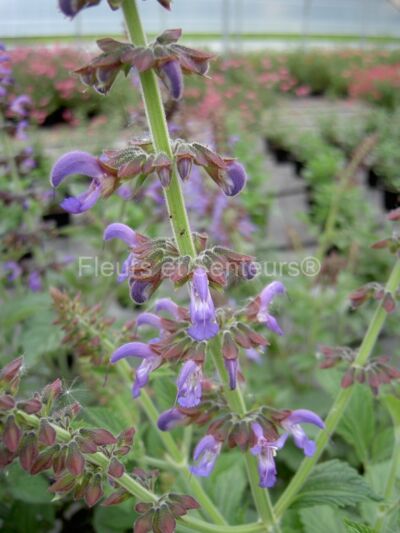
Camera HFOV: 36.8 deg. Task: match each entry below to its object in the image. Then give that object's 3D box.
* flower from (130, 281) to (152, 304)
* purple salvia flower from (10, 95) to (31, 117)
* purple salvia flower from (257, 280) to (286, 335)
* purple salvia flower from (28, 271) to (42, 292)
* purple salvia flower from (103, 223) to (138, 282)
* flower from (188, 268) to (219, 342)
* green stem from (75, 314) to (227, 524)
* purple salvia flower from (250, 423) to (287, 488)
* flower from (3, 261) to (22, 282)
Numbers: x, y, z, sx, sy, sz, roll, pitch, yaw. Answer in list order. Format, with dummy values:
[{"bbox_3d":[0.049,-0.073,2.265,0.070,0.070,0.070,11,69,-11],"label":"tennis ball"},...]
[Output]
[{"bbox_3d":[-0.024,0.011,0.247,0.009,0.010,0.010,15,26,32],"label":"flower"},{"bbox_3d":[-0.179,-0.161,0.600,0.019,0.018,0.012,0,22,0],"label":"purple salvia flower"},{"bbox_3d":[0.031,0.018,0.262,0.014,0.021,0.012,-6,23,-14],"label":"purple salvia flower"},{"bbox_3d":[-0.178,0.016,0.650,0.014,0.020,0.014,-4,22,-9],"label":"purple salvia flower"},{"bbox_3d":[-0.035,-0.006,0.262,0.016,0.024,0.012,-8,23,-20],"label":"purple salvia flower"},{"bbox_3d":[0.001,0.015,0.250,0.013,0.027,0.018,0,21,0],"label":"flower"},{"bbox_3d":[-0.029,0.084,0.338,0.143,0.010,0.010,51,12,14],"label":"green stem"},{"bbox_3d":[0.030,0.082,0.262,0.015,0.025,0.015,-6,23,-14],"label":"purple salvia flower"},{"bbox_3d":[-0.203,0.005,0.650,0.019,0.019,0.012,4,22,9],"label":"flower"}]

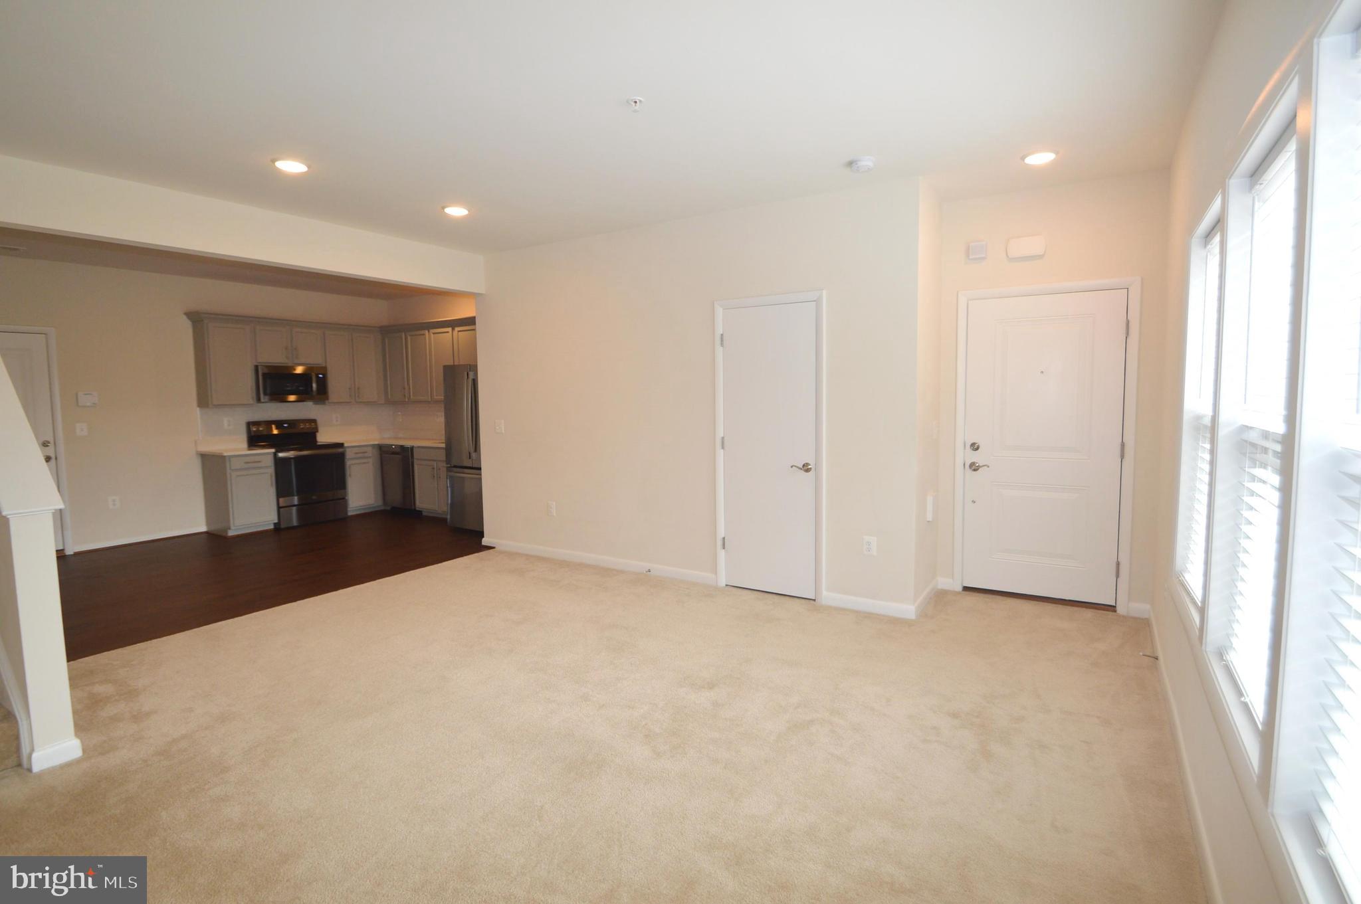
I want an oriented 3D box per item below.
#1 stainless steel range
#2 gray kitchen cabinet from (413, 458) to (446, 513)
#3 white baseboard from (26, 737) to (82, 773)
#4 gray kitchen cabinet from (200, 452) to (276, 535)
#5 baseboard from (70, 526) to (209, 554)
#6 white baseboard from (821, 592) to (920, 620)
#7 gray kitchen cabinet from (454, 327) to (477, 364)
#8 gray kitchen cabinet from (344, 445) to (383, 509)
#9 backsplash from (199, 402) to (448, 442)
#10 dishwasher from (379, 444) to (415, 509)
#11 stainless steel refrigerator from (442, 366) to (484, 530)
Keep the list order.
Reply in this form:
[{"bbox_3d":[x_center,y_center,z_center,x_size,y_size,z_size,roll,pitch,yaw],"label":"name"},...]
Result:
[{"bbox_3d":[-4.623,0.253,7.338,0.687,1.212,0.773,2,6,32],"label":"stainless steel range"},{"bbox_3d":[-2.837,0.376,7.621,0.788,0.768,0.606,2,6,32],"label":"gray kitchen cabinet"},{"bbox_3d":[-2.502,1.210,2.424,0.022,0.081,0.144,2,6,32],"label":"white baseboard"},{"bbox_3d":[-4.995,0.457,6.852,0.611,0.899,0.485,2,6,32],"label":"gray kitchen cabinet"},{"bbox_3d":[-5.668,0.923,6.373,0.018,0.071,1.116,2,6,32],"label":"baseboard"},{"bbox_3d":[1.233,1.019,4.009,0.616,0.086,0.018,2,6,32],"label":"white baseboard"},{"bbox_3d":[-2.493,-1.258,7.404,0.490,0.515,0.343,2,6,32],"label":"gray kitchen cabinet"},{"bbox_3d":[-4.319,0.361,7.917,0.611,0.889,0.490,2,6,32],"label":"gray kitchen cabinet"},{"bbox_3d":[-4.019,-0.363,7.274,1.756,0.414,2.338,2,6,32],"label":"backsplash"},{"bbox_3d":[-3.444,0.328,7.991,0.616,0.838,0.606,2,6,32],"label":"dishwasher"},{"bbox_3d":[-1.999,-0.046,6.839,0.909,1.818,0.869,2,6,32],"label":"stainless steel refrigerator"}]

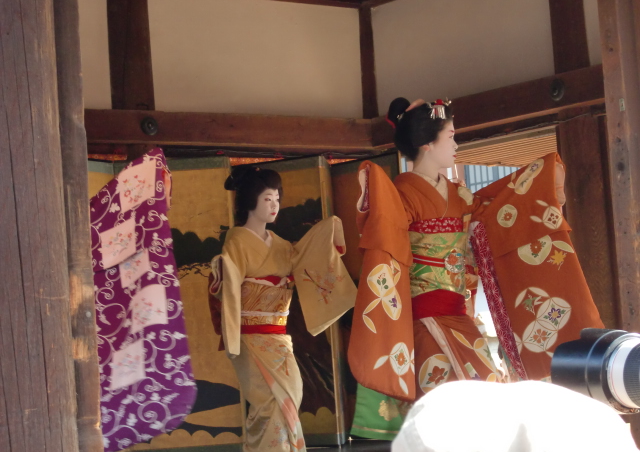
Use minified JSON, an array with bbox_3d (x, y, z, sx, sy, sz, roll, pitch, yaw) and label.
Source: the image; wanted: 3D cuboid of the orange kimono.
[{"bbox_3d":[0.610,0.340,6.343,0.950,1.200,0.500,-1,-5,-35],"label":"orange kimono"}]

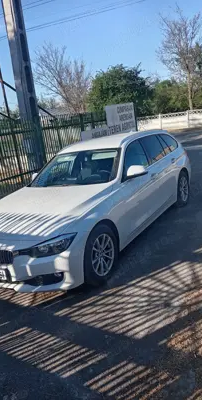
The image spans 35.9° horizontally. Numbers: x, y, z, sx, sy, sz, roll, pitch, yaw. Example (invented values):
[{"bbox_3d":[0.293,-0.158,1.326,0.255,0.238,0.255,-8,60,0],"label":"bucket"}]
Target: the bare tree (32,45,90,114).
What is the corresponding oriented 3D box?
[{"bbox_3d":[-2.879,-8.753,26.002,4.700,8.080,4.500,-10,14,-3],"label":"bare tree"}]

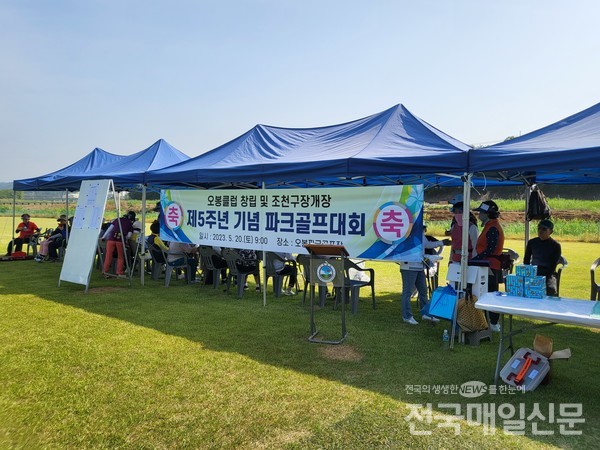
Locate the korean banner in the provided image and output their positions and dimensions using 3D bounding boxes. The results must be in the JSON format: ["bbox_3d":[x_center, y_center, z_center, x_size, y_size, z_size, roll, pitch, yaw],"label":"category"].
[{"bbox_3d":[-0.551,-0.103,6.812,5.000,0.900,0.050,2,3,36],"label":"korean banner"}]

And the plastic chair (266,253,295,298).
[{"bbox_3d":[-0.357,0.795,7.755,0.570,0.800,0.570,2,3,36],"label":"plastic chair"}]

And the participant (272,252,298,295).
[{"bbox_3d":[-0.285,0.552,7.826,0.500,1.270,0.780,2,3,36],"label":"participant"}]

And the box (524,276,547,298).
[{"bbox_3d":[2.297,0.604,4.395,0.160,0.190,0.155,2,3,36],"label":"box"}]

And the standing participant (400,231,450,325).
[{"bbox_3d":[1.616,0.459,5.951,0.620,1.650,0.500,2,2,28],"label":"standing participant"}]

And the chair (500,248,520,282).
[{"bbox_3d":[3.734,0.871,8.288,0.570,0.800,0.560,1,2,22],"label":"chair"}]

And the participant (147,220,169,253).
[{"bbox_3d":[-3.006,0.511,9.726,0.500,1.220,0.780,2,3,35],"label":"participant"}]

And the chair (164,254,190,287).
[{"bbox_3d":[-2.426,0.743,8.655,0.570,0.800,0.570,-2,3,-44],"label":"chair"}]

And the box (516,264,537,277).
[{"bbox_3d":[2.225,0.451,4.439,0.165,0.104,0.155,2,3,36],"label":"box"}]

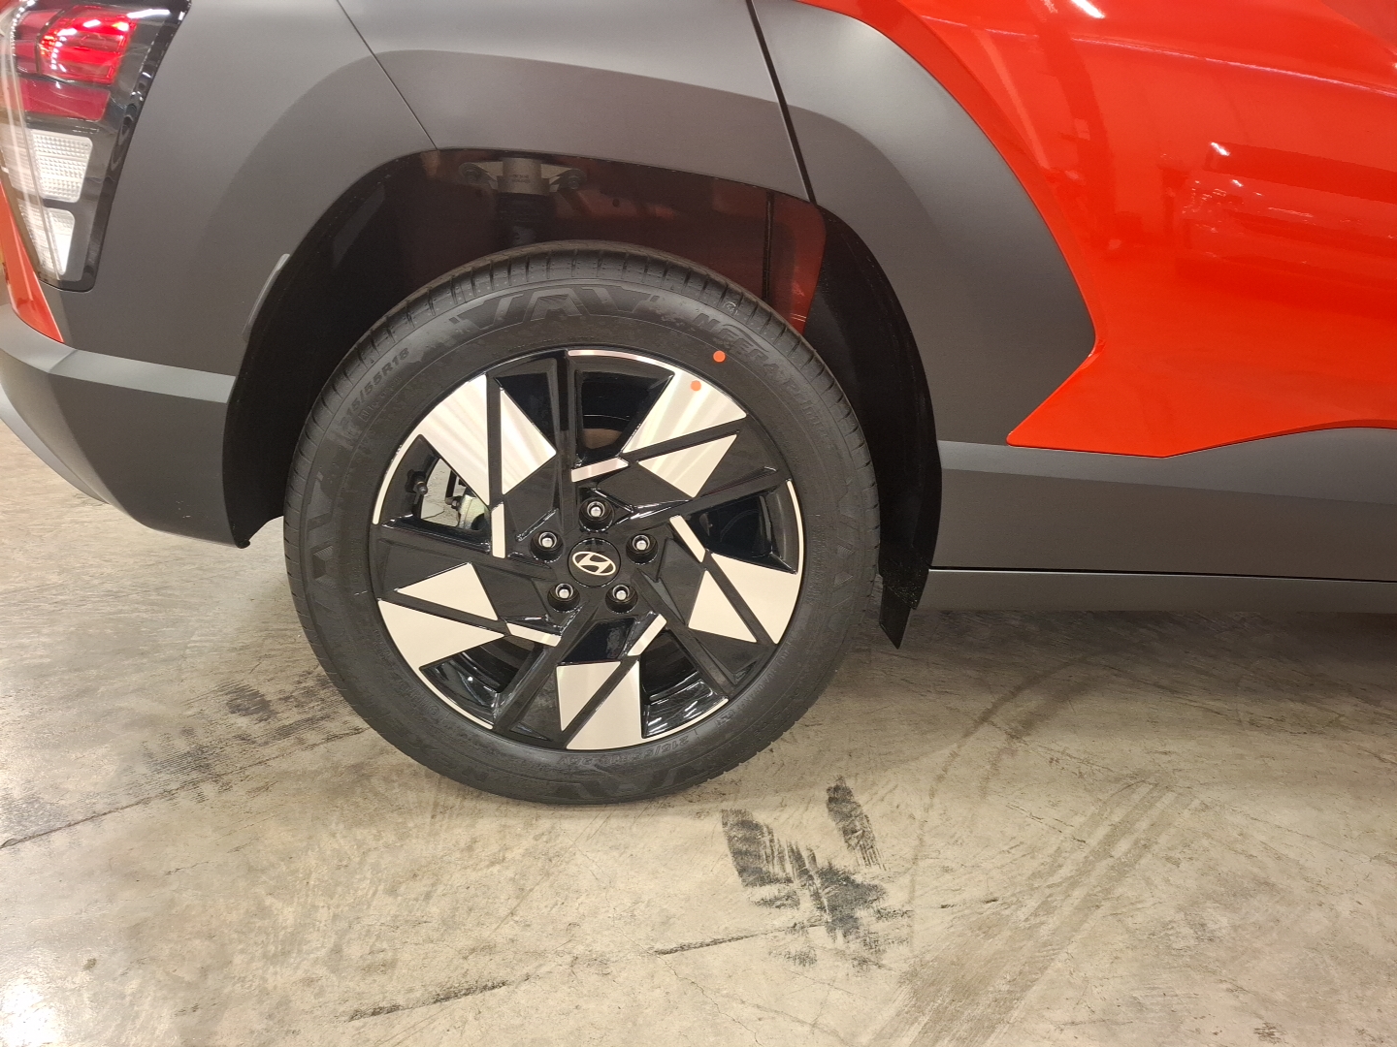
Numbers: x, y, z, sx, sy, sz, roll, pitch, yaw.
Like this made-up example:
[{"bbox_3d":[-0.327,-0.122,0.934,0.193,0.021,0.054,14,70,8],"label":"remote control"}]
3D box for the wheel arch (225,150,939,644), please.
[{"bbox_3d":[-0.114,-0.129,1.086,0.790,0.550,0.250,0,20,-7],"label":"wheel arch"}]

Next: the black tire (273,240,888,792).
[{"bbox_3d":[-0.129,0.010,1.145,0.690,0.686,0.222,0,20,-7],"label":"black tire"}]

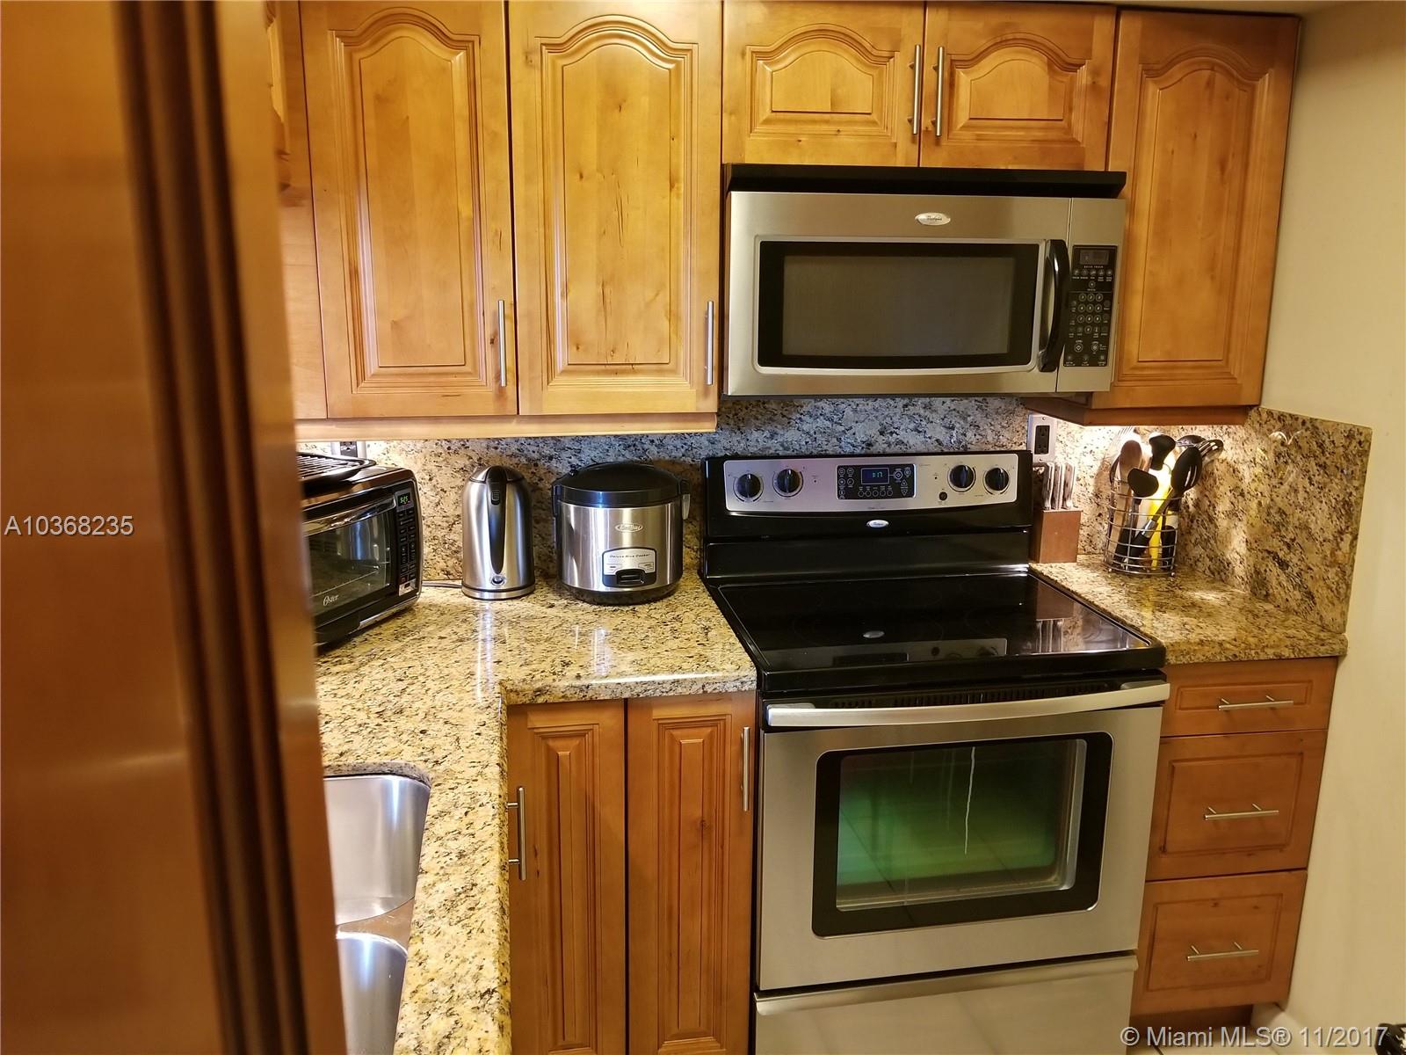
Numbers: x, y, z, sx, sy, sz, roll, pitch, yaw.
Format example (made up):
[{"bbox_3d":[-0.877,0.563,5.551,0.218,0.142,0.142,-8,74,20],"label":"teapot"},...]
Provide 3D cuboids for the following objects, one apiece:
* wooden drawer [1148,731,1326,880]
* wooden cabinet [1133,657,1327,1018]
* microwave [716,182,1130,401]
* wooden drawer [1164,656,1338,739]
[{"bbox_3d":[1.003,0.496,2.329,0.377,0.302,0.520,-2,12,-9],"label":"wooden drawer"},{"bbox_3d":[0.996,0.563,2.392,0.382,0.761,0.615,-2,12,-9],"label":"wooden cabinet"},{"bbox_3d":[0.393,-0.491,2.163,0.758,0.398,0.420,-2,12,-9],"label":"microwave"},{"bbox_3d":[1.004,0.275,2.281,0.377,0.147,0.520,-2,12,-9],"label":"wooden drawer"}]

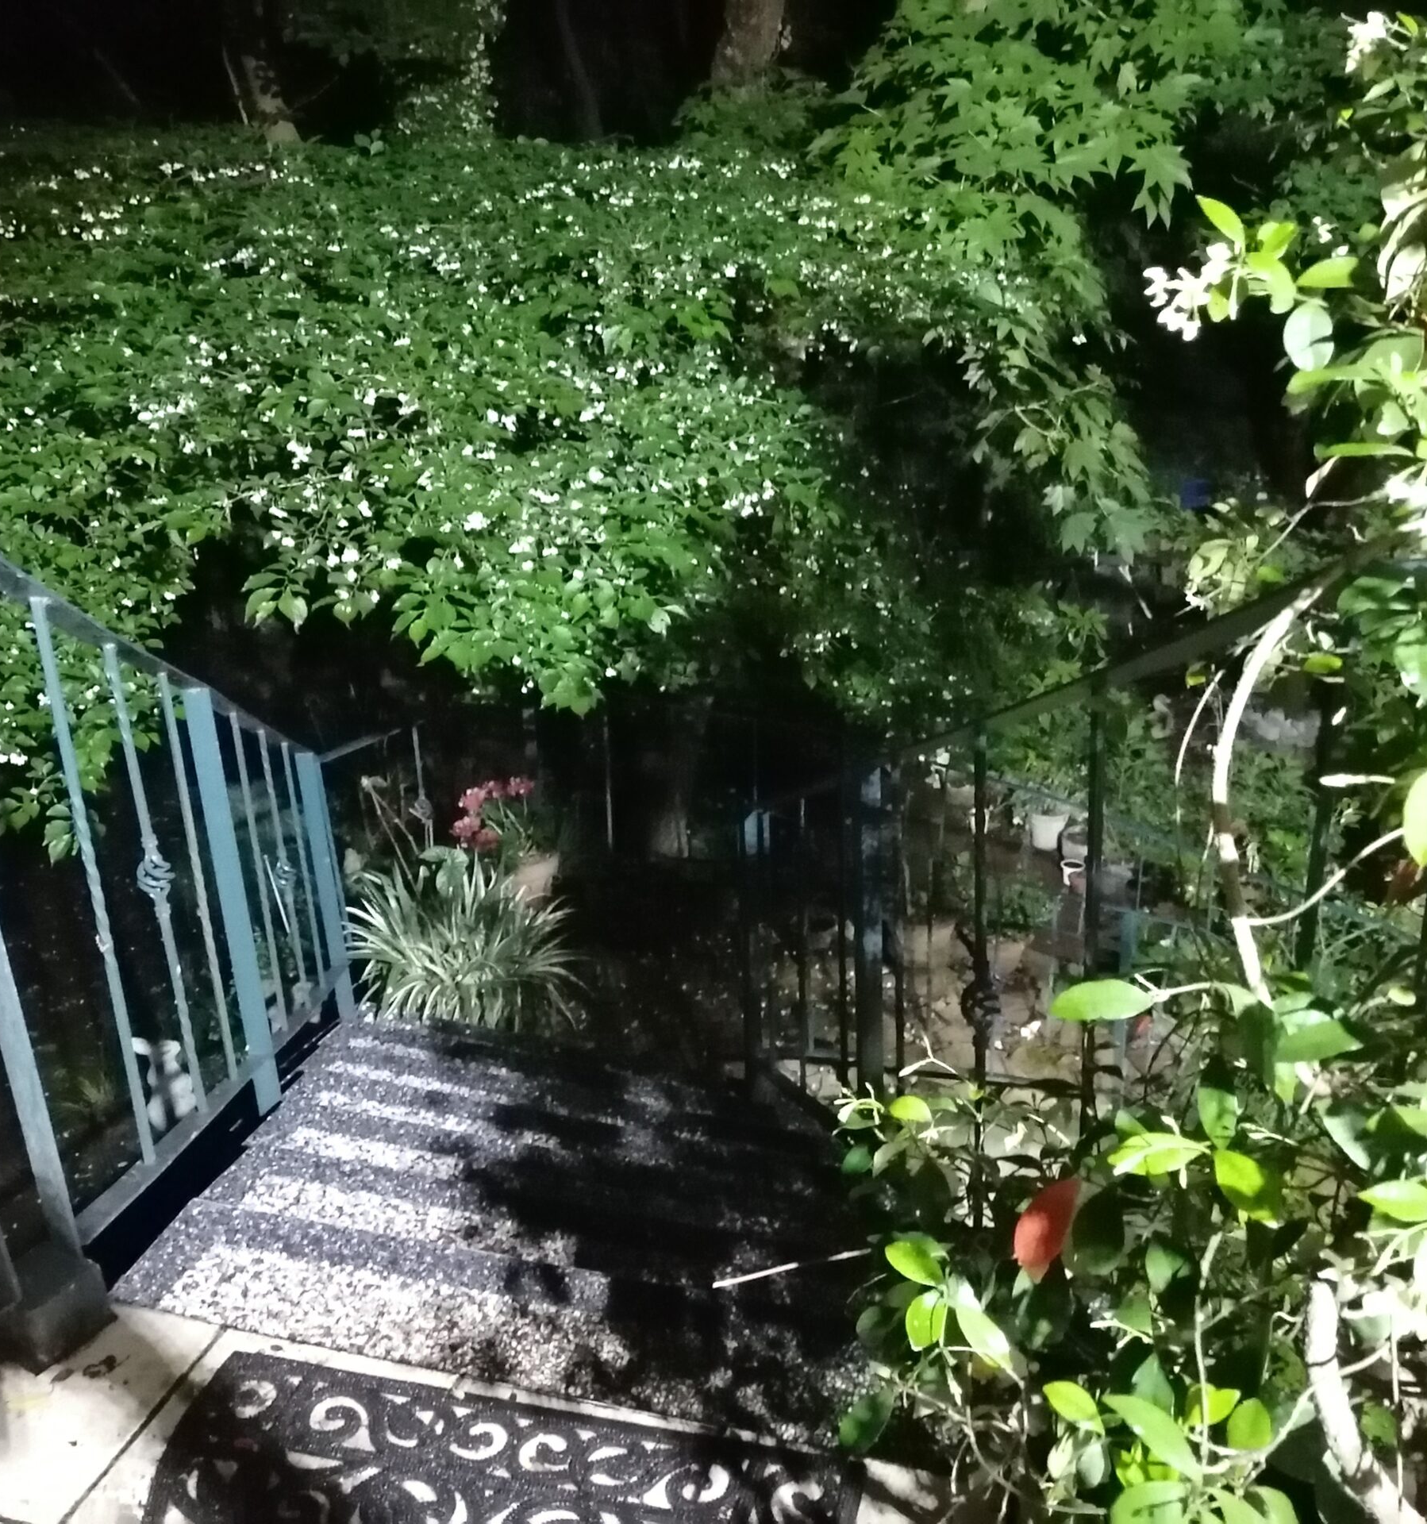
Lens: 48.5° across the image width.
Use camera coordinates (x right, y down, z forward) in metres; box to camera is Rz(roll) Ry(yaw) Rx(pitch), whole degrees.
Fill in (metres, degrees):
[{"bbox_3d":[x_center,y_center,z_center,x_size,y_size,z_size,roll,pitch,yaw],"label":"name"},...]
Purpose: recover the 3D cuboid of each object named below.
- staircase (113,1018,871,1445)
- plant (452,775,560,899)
[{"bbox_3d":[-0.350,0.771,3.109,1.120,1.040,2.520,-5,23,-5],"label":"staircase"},{"bbox_3d":[-0.624,0.260,4.850,0.350,0.460,0.340,-3,23,0],"label":"plant"}]

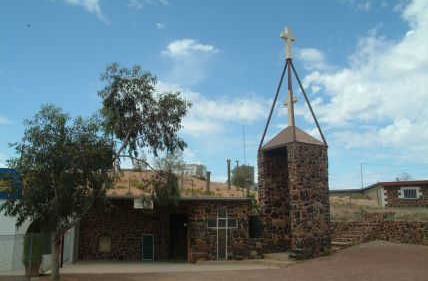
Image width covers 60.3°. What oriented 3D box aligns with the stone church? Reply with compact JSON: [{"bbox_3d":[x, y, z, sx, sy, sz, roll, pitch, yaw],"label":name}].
[{"bbox_3d":[-0.158,-0.212,19.473,11.500,11.900,5.300,1,-11,-4],"label":"stone church"}]

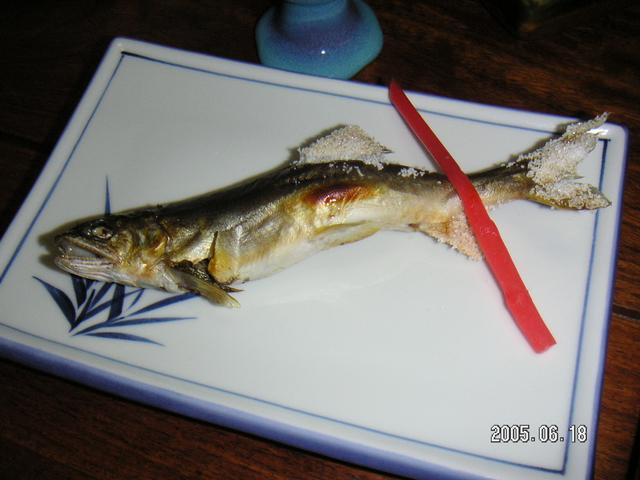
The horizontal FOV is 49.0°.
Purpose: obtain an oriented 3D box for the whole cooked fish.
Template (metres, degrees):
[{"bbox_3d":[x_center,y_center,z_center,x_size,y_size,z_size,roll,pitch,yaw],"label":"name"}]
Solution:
[{"bbox_3d":[0.005,-0.013,0.242,0.199,0.029,0.057,-11,62,-2],"label":"whole cooked fish"}]

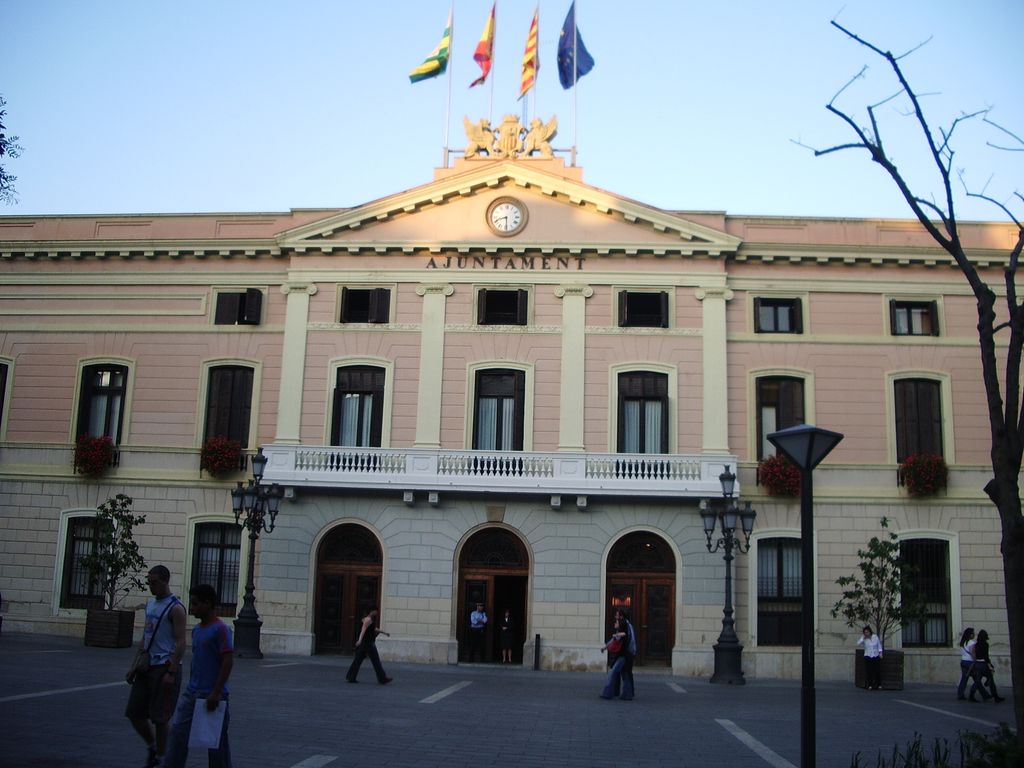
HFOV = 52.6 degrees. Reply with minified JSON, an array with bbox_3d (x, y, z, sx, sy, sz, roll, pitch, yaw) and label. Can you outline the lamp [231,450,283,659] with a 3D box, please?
[{"bbox_3d":[-7.335,4.811,29.909,1.500,5.988,1.500,1,-10,5],"label":"lamp"}]

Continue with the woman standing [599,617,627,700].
[{"bbox_3d":[2.074,5.485,20.867,0.620,1.640,0.500,1,-12,4],"label":"woman standing"}]

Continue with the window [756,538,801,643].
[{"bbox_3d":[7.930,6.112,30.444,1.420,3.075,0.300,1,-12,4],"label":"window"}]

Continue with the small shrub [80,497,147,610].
[{"bbox_3d":[-11.790,4.966,30.601,1.950,3.311,1.900,1,-10,5],"label":"small shrub"}]

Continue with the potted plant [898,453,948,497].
[{"bbox_3d":[11.823,2.606,29.731,1.336,1.285,0.650,1,-12,4],"label":"potted plant"}]

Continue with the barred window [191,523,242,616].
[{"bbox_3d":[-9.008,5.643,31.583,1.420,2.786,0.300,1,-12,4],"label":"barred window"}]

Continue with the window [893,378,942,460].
[{"bbox_3d":[11.970,1.109,30.415,1.339,2.552,0.250,1,-12,4],"label":"window"}]

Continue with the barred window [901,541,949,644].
[{"bbox_3d":[12.198,6.137,30.563,1.303,3.084,0.250,1,-10,5],"label":"barred window"}]

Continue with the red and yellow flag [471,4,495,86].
[{"bbox_3d":[-0.949,-11.270,34.471,0.869,3.150,0.600,1,-12,4],"label":"red and yellow flag"}]

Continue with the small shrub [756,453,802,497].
[{"bbox_3d":[8.063,2.745,31.011,1.380,1.170,0.600,1,-12,4],"label":"small shrub"}]

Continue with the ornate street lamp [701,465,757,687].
[{"bbox_3d":[5.984,5.219,28.713,1.500,5.927,1.500,1,-10,5],"label":"ornate street lamp"}]

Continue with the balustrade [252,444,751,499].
[{"bbox_3d":[-0.429,2.666,31.153,14.153,1.217,1.100,1,-12,4],"label":"balustrade"}]

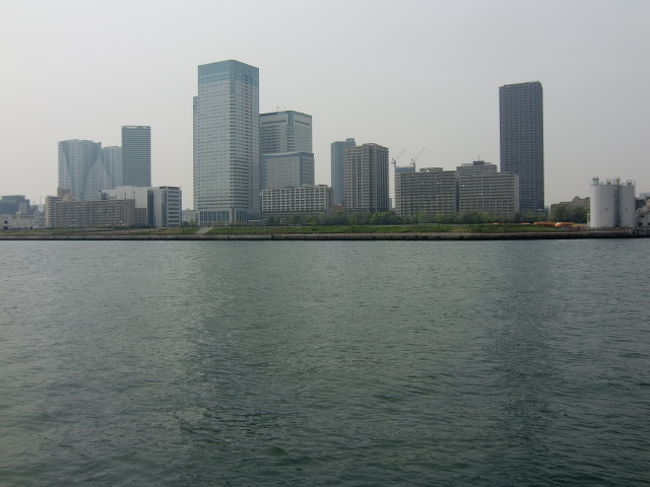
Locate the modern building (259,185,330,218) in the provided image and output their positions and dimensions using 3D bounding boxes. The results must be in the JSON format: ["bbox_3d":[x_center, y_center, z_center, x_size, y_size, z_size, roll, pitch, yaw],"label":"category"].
[{"bbox_3d":[-30.750,-39.730,694.080,81.820,38.730,14.320,0,2,30],"label":"modern building"}]

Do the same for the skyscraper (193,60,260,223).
[{"bbox_3d":[-119.700,-119.230,784.990,55.920,195.010,50.790,0,2,30],"label":"skyscraper"}]

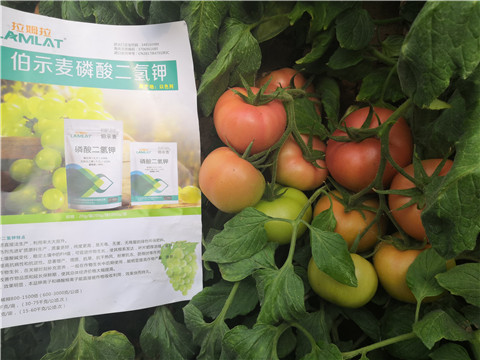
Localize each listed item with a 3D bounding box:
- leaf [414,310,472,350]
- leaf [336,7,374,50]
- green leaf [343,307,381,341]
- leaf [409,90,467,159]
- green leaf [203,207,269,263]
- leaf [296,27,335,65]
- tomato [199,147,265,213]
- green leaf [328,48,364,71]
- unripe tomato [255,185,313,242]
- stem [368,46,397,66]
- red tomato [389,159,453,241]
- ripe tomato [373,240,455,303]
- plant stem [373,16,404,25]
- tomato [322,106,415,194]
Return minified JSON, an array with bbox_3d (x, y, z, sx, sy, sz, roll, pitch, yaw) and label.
[{"bbox_3d":[0.211,0.155,0.390,0.062,0.042,0.032,0,6,0],"label":"leaf"},{"bbox_3d":[0.139,-0.181,0.450,0.045,0.050,0.020,3,-3,4],"label":"leaf"},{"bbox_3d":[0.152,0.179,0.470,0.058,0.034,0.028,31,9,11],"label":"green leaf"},{"bbox_3d":[0.248,-0.070,0.470,0.072,0.085,0.030,0,0,6],"label":"leaf"},{"bbox_3d":[-0.005,0.057,0.390,0.072,0.052,0.024,-23,0,-2],"label":"green leaf"},{"bbox_3d":[0.097,-0.172,0.480,0.048,0.050,0.024,0,6,0],"label":"leaf"},{"bbox_3d":[-0.009,-0.001,0.405,0.072,0.068,0.072,27,12,-5],"label":"tomato"},{"bbox_3d":[0.128,-0.148,0.455,0.046,0.029,0.022,-1,-6,6],"label":"green leaf"},{"bbox_3d":[0.047,0.038,0.405,0.064,0.062,0.064,0,14,0],"label":"unripe tomato"},{"bbox_3d":[0.182,-0.157,0.475,0.044,0.009,0.009,32,-14,18],"label":"stem"},{"bbox_3d":[0.195,0.020,0.390,0.080,0.077,0.076,1,14,5],"label":"red tomato"},{"bbox_3d":[0.189,0.100,0.410,0.087,0.070,0.087,-5,30,3],"label":"ripe tomato"},{"bbox_3d":[0.188,-0.202,0.475,0.037,0.007,0.007,-6,12,1],"label":"plant stem"},{"bbox_3d":[0.139,-0.033,0.405,0.094,0.084,0.094,-8,48,8],"label":"tomato"}]

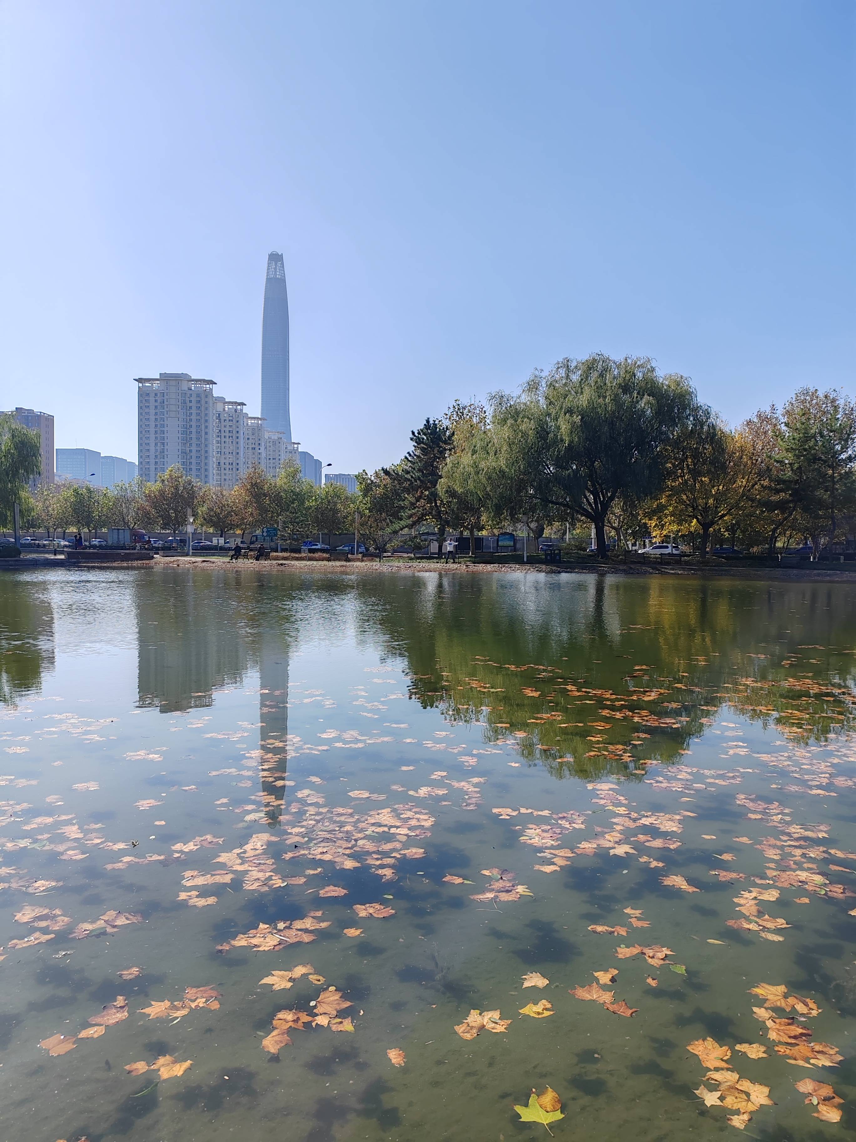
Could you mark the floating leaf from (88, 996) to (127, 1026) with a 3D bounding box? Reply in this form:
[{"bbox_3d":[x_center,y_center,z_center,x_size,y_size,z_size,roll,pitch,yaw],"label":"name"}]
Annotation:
[{"bbox_3d":[-1.173,1.655,3.353,0.125,0.035,0.178,1,2,15],"label":"floating leaf"}]

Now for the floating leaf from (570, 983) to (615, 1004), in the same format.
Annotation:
[{"bbox_3d":[0.637,1.637,3.448,0.160,0.025,0.135,1,2,0],"label":"floating leaf"}]

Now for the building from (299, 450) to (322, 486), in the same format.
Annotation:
[{"bbox_3d":[-145.200,-91.250,1091.786,30.000,114.520,50.000,1,2,0],"label":"building"}]

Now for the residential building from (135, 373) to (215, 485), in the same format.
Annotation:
[{"bbox_3d":[-119.851,-52.758,423.610,35.500,79.638,18.000,1,2,0],"label":"residential building"}]

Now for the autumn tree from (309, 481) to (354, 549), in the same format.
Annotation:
[{"bbox_3d":[-13.114,-7.331,120.893,6.300,9.928,6.200,1,2,0],"label":"autumn tree"}]

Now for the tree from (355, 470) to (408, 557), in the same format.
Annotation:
[{"bbox_3d":[-3.894,-5.003,75.920,4.900,7.721,4.600,1,2,0],"label":"tree"}]

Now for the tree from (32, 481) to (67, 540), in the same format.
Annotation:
[{"bbox_3d":[-57.874,-8.641,136.162,5.600,10.380,5.400,1,2,0],"label":"tree"}]

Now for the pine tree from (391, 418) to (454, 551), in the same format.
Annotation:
[{"bbox_3d":[-0.366,-7.027,74.858,6.000,11.698,5.600,1,2,0],"label":"pine tree"}]

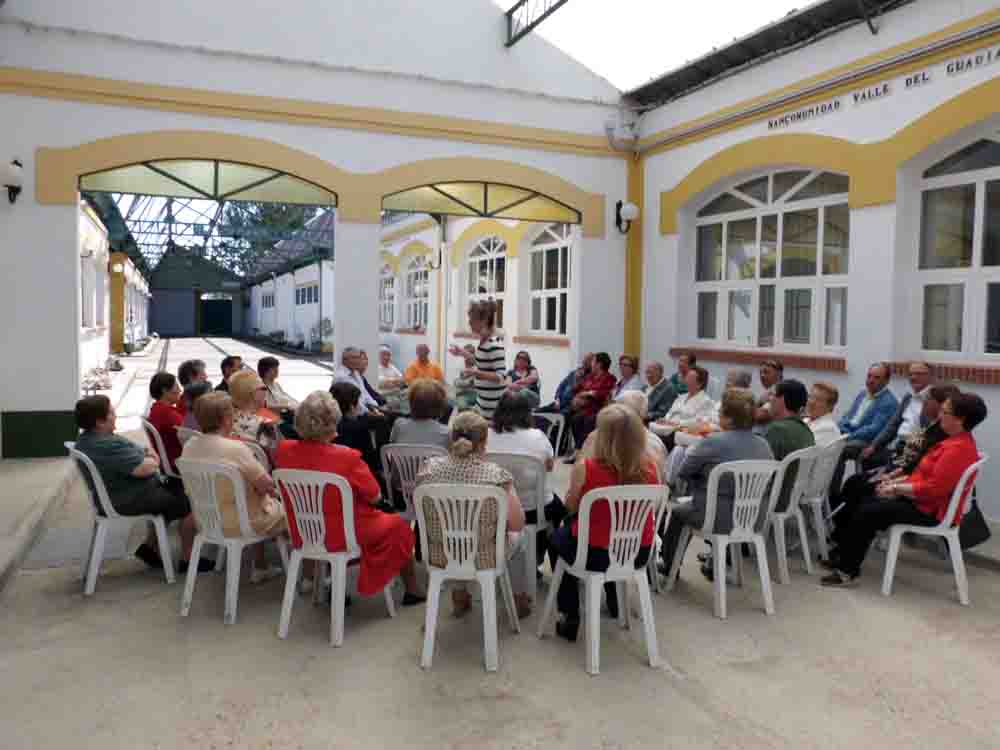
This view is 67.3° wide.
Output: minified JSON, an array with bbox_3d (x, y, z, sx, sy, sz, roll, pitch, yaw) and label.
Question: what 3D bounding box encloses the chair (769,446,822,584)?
[{"bbox_3d":[1.745,0.827,4.795,0.460,0.880,0.550,-3,6,-34],"label":"chair"}]

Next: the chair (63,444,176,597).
[{"bbox_3d":[-2.355,0.833,4.620,0.500,0.850,0.480,-4,6,-42],"label":"chair"}]

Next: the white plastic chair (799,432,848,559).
[{"bbox_3d":[2.150,0.799,5.272,0.500,0.850,0.480,4,6,44],"label":"white plastic chair"}]

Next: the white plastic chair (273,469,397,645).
[{"bbox_3d":[-0.871,0.897,3.912,0.460,0.880,0.550,2,5,18],"label":"white plastic chair"}]

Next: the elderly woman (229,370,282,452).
[{"bbox_3d":[-1.731,0.578,5.570,0.750,1.230,0.500,-3,6,-32],"label":"elderly woman"}]

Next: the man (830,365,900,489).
[{"bbox_3d":[2.688,0.532,5.792,0.820,1.250,0.520,-1,4,-18],"label":"man"}]

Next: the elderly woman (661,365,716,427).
[{"bbox_3d":[1.541,0.517,6.310,0.820,1.170,0.520,-3,5,-35],"label":"elderly woman"}]

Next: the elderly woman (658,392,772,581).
[{"bbox_3d":[1.213,0.680,4.389,0.520,1.210,0.820,-2,5,-26],"label":"elderly woman"}]

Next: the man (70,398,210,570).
[{"bbox_3d":[-2.257,0.672,4.709,0.520,1.160,0.800,4,6,44],"label":"man"}]

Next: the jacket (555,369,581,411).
[{"bbox_3d":[0.832,0.178,8.761,0.420,0.570,0.500,-1,5,-22],"label":"jacket"}]

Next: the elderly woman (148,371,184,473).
[{"bbox_3d":[-2.219,0.552,5.490,0.820,1.160,0.500,-2,5,-25],"label":"elderly woman"}]

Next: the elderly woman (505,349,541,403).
[{"bbox_3d":[0.249,0.304,9.159,0.500,1.170,0.800,2,5,17],"label":"elderly woman"}]

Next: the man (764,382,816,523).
[{"bbox_3d":[1.681,0.625,4.885,0.520,1.180,0.820,-2,5,-31],"label":"man"}]

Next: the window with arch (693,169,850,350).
[{"bbox_3d":[3.046,-1.278,8.464,0.120,2.040,2.550,-2,5,-25],"label":"window with arch"}]

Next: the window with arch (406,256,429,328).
[{"bbox_3d":[-2.163,-2.141,19.685,0.120,2.050,2.150,-2,5,-25],"label":"window with arch"}]

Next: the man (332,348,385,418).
[{"bbox_3d":[-1.331,0.374,7.660,0.850,1.280,0.550,2,5,22],"label":"man"}]

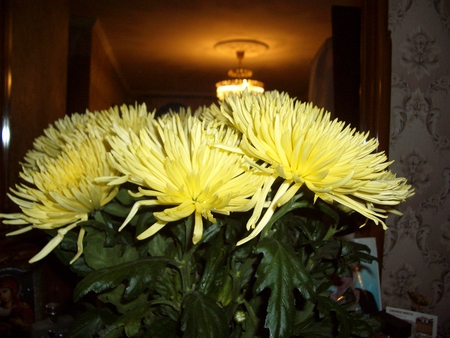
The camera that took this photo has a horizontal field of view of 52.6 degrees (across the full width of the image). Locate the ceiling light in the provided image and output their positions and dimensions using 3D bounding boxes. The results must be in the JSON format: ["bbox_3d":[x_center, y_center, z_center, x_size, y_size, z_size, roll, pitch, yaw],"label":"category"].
[{"bbox_3d":[0.148,-0.881,4.200,0.500,0.510,0.500,0,0,0],"label":"ceiling light"}]

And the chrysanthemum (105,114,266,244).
[{"bbox_3d":[-0.038,0.010,0.440,0.155,0.123,0.145,0,0,0],"label":"chrysanthemum"}]

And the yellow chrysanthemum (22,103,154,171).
[{"bbox_3d":[-0.165,-0.030,0.550,0.160,0.105,0.145,0,0,0],"label":"yellow chrysanthemum"}]

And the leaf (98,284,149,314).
[{"bbox_3d":[-0.103,0.130,0.460,0.056,0.034,0.034,0,0,0],"label":"leaf"}]

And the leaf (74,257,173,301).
[{"bbox_3d":[-0.096,0.103,0.430,0.092,0.039,0.038,12,0,0],"label":"leaf"}]

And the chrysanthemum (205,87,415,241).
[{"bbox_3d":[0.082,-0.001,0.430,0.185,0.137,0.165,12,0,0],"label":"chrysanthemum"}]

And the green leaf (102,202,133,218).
[{"bbox_3d":[-0.111,0.043,0.470,0.040,0.020,0.030,0,0,0],"label":"green leaf"}]

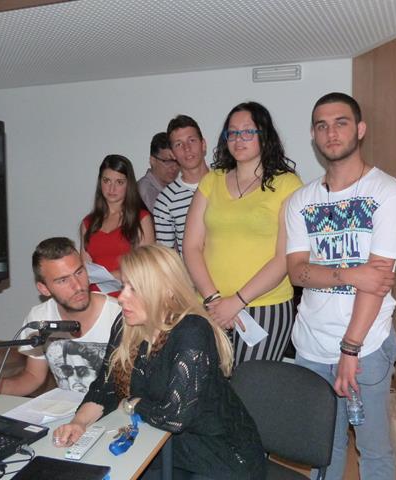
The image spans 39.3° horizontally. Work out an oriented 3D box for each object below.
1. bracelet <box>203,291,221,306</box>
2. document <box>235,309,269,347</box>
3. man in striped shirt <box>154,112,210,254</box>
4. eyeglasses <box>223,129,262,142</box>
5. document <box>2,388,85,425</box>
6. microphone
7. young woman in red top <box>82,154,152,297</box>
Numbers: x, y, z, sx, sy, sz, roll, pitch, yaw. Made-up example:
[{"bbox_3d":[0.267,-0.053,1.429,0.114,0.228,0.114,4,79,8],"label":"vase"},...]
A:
[{"bbox_3d":[0.053,0.224,2.120,0.070,0.025,0.065,-28,-23,-2],"label":"bracelet"},{"bbox_3d":[0.197,0.327,2.120,0.100,0.155,0.010,-38,-10,-7],"label":"document"},{"bbox_3d":[-0.007,0.325,2.548,0.450,1.764,0.310,-1,6,0],"label":"man in striped shirt"},{"bbox_3d":[0.185,-0.401,2.187,0.142,0.046,0.140,1,6,18],"label":"eyeglasses"},{"bbox_3d":[-0.465,0.544,1.865,0.210,0.025,0.290,2,6,26],"label":"document"},{"bbox_3d":[-0.378,0.227,1.450,0.145,0.030,0.030,1,6,13],"label":"microphone"},{"bbox_3d":[-0.412,0.379,2.840,0.410,1.606,0.310,-1,6,-5],"label":"young woman in red top"}]

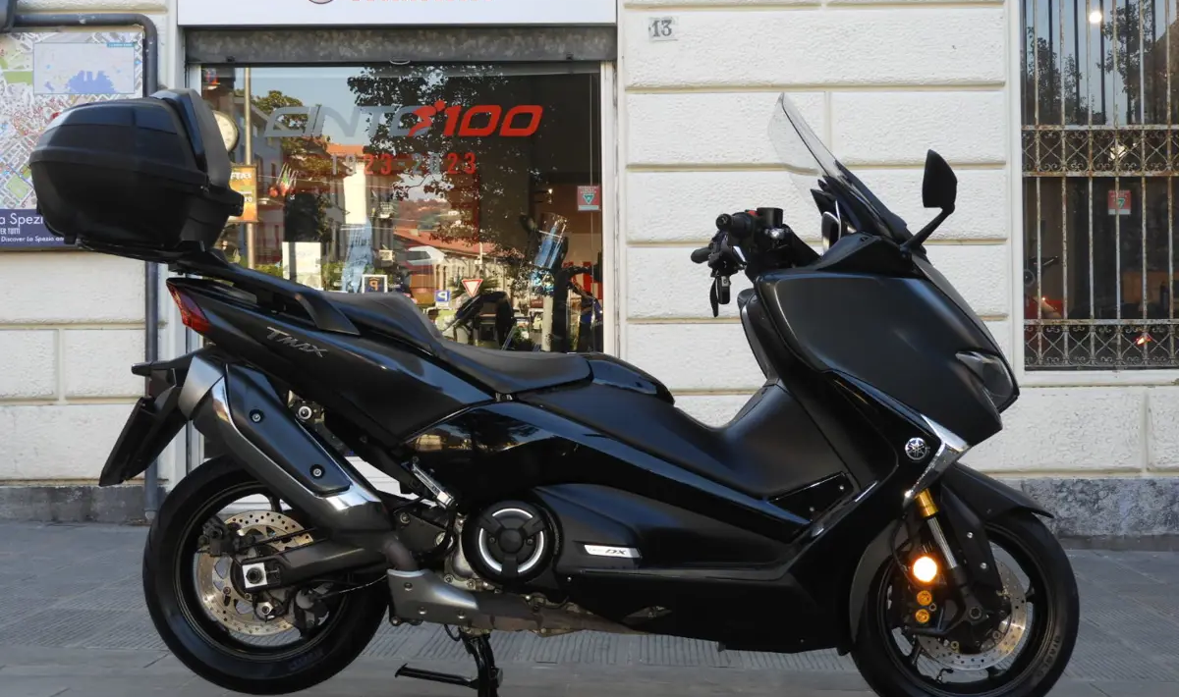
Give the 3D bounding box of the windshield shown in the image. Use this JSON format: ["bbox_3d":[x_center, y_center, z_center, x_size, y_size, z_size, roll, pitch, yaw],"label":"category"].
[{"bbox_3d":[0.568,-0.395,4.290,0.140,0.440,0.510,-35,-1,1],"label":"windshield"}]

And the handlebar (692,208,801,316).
[{"bbox_3d":[0.345,-0.190,4.290,0.210,0.230,0.700,2,-1,0],"label":"handlebar"}]

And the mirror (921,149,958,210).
[{"bbox_3d":[0.744,-0.356,3.980,0.075,0.130,0.165,2,-2,15],"label":"mirror"}]

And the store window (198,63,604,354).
[{"bbox_3d":[-1.012,-0.476,10.150,2.180,2.120,0.100,0,-1,0],"label":"store window"}]

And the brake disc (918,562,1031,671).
[{"bbox_3d":[0.847,0.588,4.190,0.270,0.270,0.020,2,-1,-2],"label":"brake disc"}]

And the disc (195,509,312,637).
[{"bbox_3d":[-0.740,0.507,4.220,0.282,0.282,0.020,2,-1,1],"label":"disc"}]

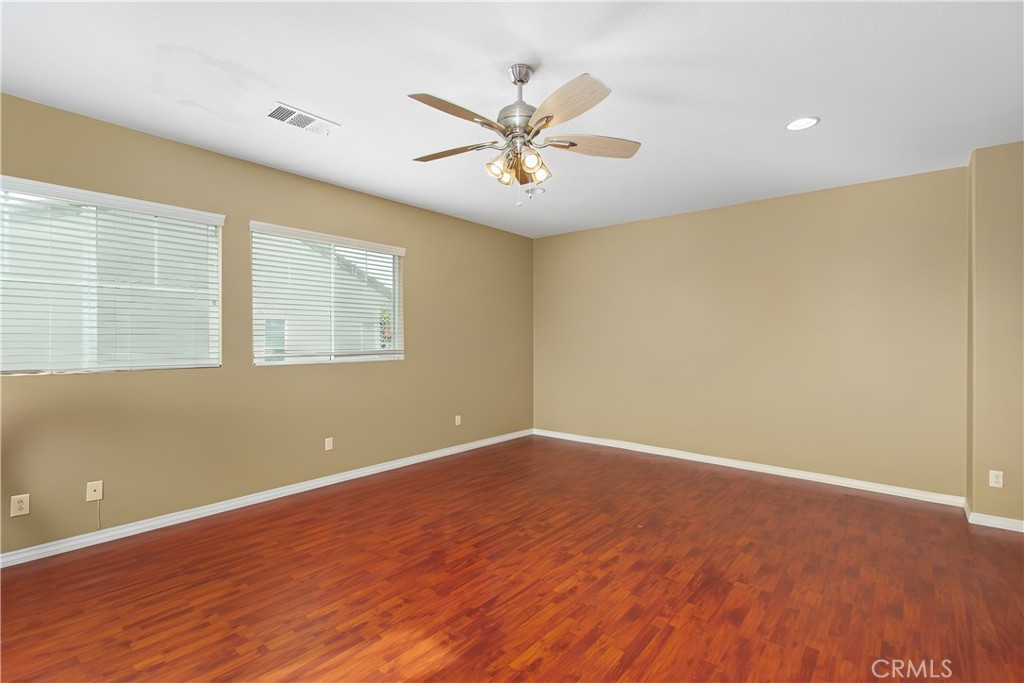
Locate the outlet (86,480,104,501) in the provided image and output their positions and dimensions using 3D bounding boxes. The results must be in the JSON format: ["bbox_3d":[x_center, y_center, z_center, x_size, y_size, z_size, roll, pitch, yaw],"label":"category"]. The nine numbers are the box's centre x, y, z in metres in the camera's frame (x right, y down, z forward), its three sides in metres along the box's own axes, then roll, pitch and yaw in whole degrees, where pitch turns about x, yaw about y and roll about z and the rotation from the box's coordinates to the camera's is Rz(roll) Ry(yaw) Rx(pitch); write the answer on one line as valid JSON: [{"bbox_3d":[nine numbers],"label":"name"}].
[{"bbox_3d":[-2.669,0.959,2.913,0.010,0.116,0.072,1,1,40],"label":"outlet"}]

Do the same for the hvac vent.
[{"bbox_3d":[-1.341,-1.410,2.918,0.233,0.018,0.402,1,1,40],"label":"hvac vent"}]

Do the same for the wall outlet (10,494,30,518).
[{"bbox_3d":[-2.879,0.960,2.667,0.010,0.116,0.072,1,1,40],"label":"wall outlet"}]

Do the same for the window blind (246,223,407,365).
[{"bbox_3d":[-1.605,-0.381,4.177,0.070,1.157,1.479,1,1,40],"label":"window blind"}]

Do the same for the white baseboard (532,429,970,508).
[{"bbox_3d":[1.949,1.260,5.010,4.333,0.081,0.016,1,1,40],"label":"white baseboard"}]

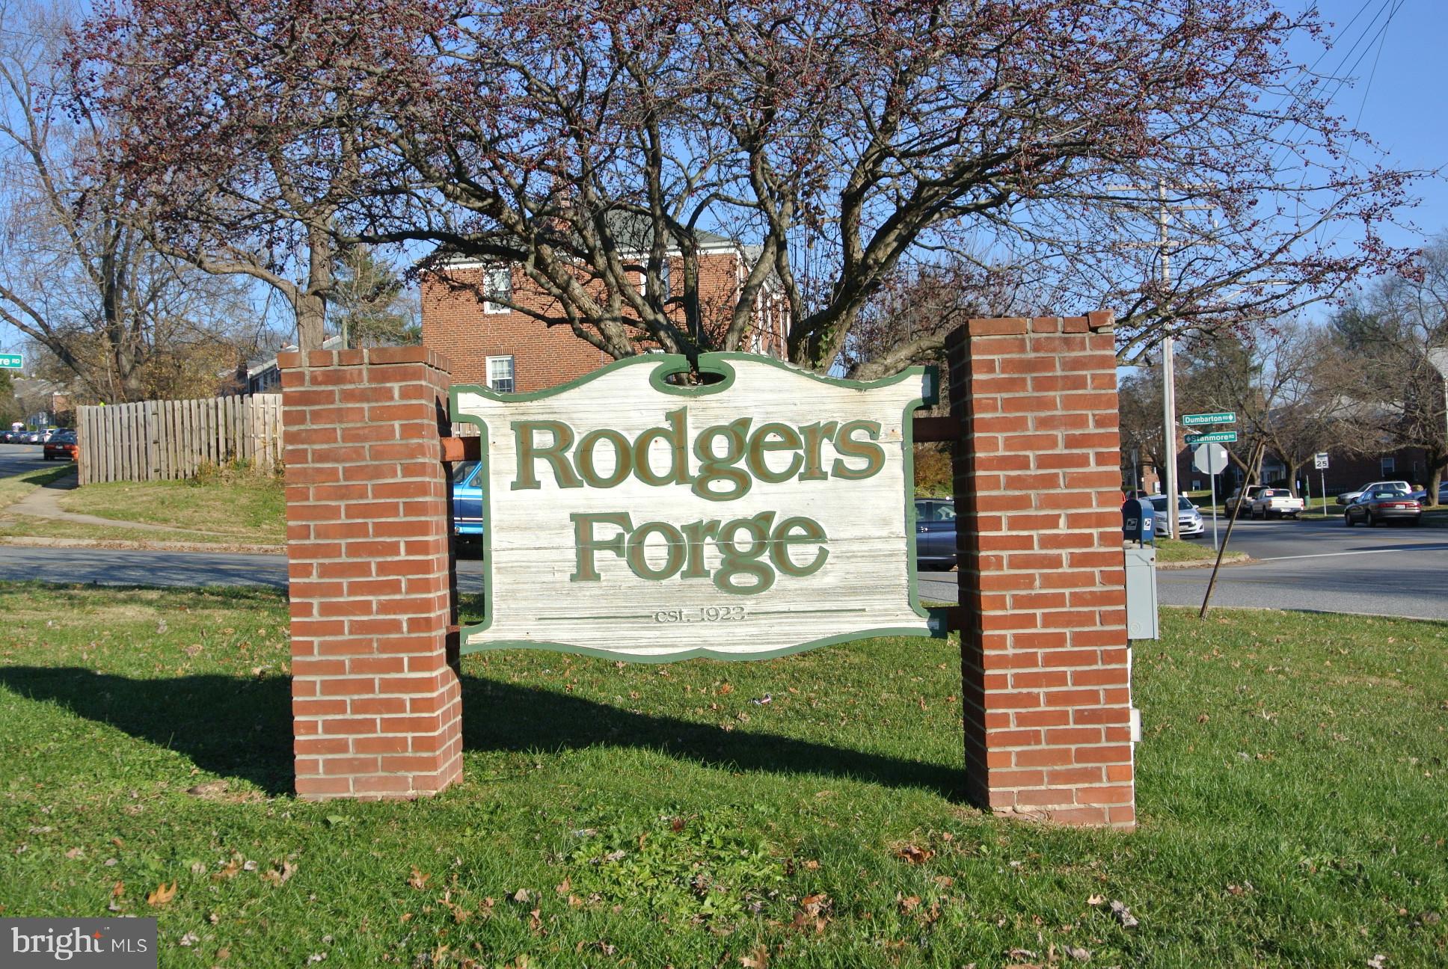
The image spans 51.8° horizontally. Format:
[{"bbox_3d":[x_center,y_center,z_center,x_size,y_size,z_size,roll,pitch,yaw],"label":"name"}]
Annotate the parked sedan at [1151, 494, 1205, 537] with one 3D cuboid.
[{"bbox_3d":[16.510,1.159,55.519,1.820,1.560,4.400,-2,-1,5],"label":"parked sedan"}]

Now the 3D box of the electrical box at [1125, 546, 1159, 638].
[{"bbox_3d":[1.505,0.405,5.480,0.125,0.320,0.220,-2,-1,0],"label":"electrical box"}]

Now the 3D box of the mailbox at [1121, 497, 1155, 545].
[{"bbox_3d":[11.094,1.029,40.015,0.530,1.270,0.620,-1,-2,-38],"label":"mailbox"}]

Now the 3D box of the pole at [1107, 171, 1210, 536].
[{"bbox_3d":[13.039,-3.661,43.625,3.100,10.598,0.350,-2,-1,0],"label":"pole"}]

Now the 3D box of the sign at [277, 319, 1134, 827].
[{"bbox_3d":[-0.062,0.373,5.464,2.948,1.800,0.500,-2,-1,0],"label":"sign"}]

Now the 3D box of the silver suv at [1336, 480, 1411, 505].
[{"bbox_3d":[39.700,0.622,91.018,4.500,1.520,1.740,-3,-1,13],"label":"silver suv"}]

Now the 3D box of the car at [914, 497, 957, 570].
[{"bbox_3d":[4.264,1.014,30.618,4.700,1.470,1.800,0,-1,2],"label":"car"}]

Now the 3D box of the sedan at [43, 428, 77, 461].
[{"bbox_3d":[-32.542,-1.990,74.968,1.720,1.420,4.600,-2,3,-4],"label":"sedan"}]

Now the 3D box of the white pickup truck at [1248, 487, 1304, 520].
[{"bbox_3d":[29.765,1.044,80.520,1.740,1.640,5.000,-2,-1,9],"label":"white pickup truck"}]

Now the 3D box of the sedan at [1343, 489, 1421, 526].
[{"bbox_3d":[25.978,0.925,59.017,1.830,1.420,4.950,-3,-1,10],"label":"sedan"}]

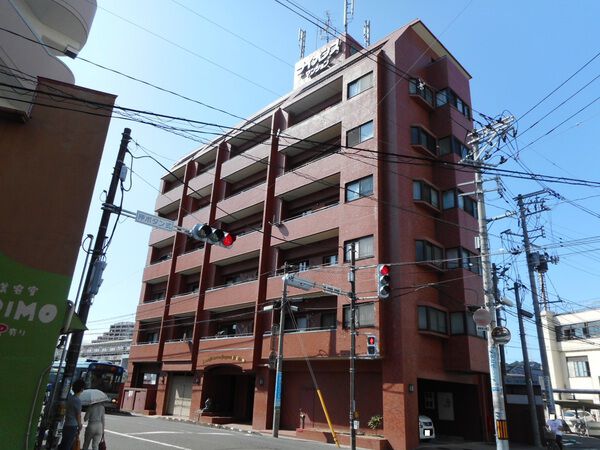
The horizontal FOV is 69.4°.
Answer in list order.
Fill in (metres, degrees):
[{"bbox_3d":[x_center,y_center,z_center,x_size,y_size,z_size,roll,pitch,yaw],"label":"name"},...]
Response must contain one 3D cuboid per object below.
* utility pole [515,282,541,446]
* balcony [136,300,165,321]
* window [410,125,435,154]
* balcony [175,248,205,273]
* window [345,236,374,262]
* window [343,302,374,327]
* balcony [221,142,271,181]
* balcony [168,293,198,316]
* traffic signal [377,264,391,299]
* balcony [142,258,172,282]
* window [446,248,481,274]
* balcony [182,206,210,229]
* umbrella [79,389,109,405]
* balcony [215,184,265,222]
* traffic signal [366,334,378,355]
[{"bbox_3d":[11.225,6.645,21.378,0.300,7.686,0.300,21,-26,-41],"label":"utility pole"},{"bbox_3d":[-9.941,6.082,30.511,4.480,1.158,1.066,-17,-29,42],"label":"balcony"},{"bbox_3d":[5.932,-3.991,20.808,0.410,1.090,1.712,-17,-28,42],"label":"window"},{"bbox_3d":[-6.721,2.453,29.365,1.197,1.140,3.847,21,-26,-40],"label":"balcony"},{"bbox_3d":[2.540,1.045,18.480,1.551,0.958,0.150,-17,-28,42],"label":"window"},{"bbox_3d":[2.394,3.688,17.480,1.551,0.958,0.150,-17,-28,42],"label":"window"},{"bbox_3d":[-2.962,-3.952,27.930,1.197,1.140,5.515,21,-26,-40],"label":"balcony"},{"bbox_3d":[-6.874,5.156,28.389,1.197,1.140,3.847,21,-26,-40],"label":"balcony"},{"bbox_3d":[3.039,2.056,15.767,0.440,1.220,0.400,10,-21,-20],"label":"traffic signal"},{"bbox_3d":[-9.656,3.377,31.200,4.489,1.124,1.100,-17,-28,42],"label":"balcony"},{"bbox_3d":[7.443,1.698,19.516,2.030,1.022,0.700,21,-26,-41],"label":"window"},{"bbox_3d":[-6.412,-0.187,29.311,3.839,1.124,1.100,-17,-28,42],"label":"balcony"},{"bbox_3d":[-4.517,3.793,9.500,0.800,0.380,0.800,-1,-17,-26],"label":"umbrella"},{"bbox_3d":[-3.134,-1.267,26.235,1.078,1.190,5.250,21,-26,-41],"label":"balcony"},{"bbox_3d":[2.526,4.210,15.200,0.360,0.700,0.220,-14,-26,39],"label":"traffic signal"}]

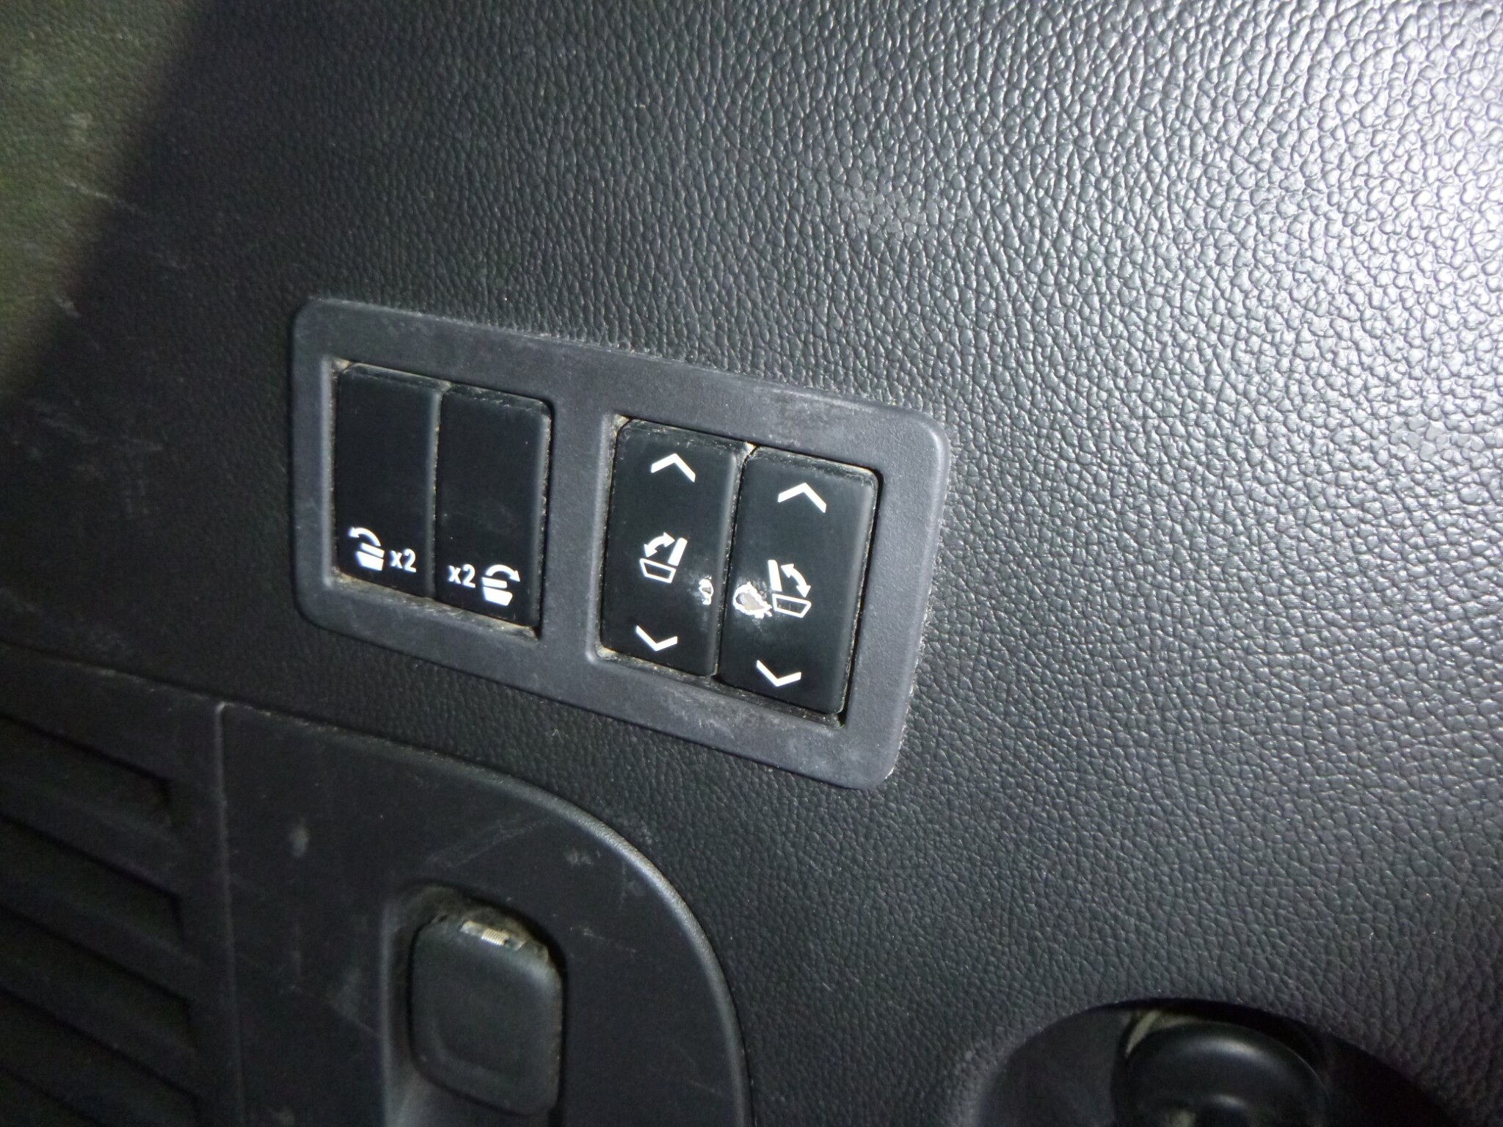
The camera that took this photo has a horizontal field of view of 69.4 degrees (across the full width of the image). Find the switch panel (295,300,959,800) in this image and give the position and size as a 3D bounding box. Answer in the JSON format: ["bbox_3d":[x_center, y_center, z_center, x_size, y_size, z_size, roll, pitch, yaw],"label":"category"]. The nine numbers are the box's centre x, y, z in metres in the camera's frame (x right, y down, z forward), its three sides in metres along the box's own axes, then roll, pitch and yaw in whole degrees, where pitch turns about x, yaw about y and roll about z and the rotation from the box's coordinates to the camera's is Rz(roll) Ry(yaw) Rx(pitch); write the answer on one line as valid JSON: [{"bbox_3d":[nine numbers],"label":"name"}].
[{"bbox_3d":[-0.026,-0.005,0.172,0.112,0.058,0.011,14,19,19],"label":"switch panel"}]

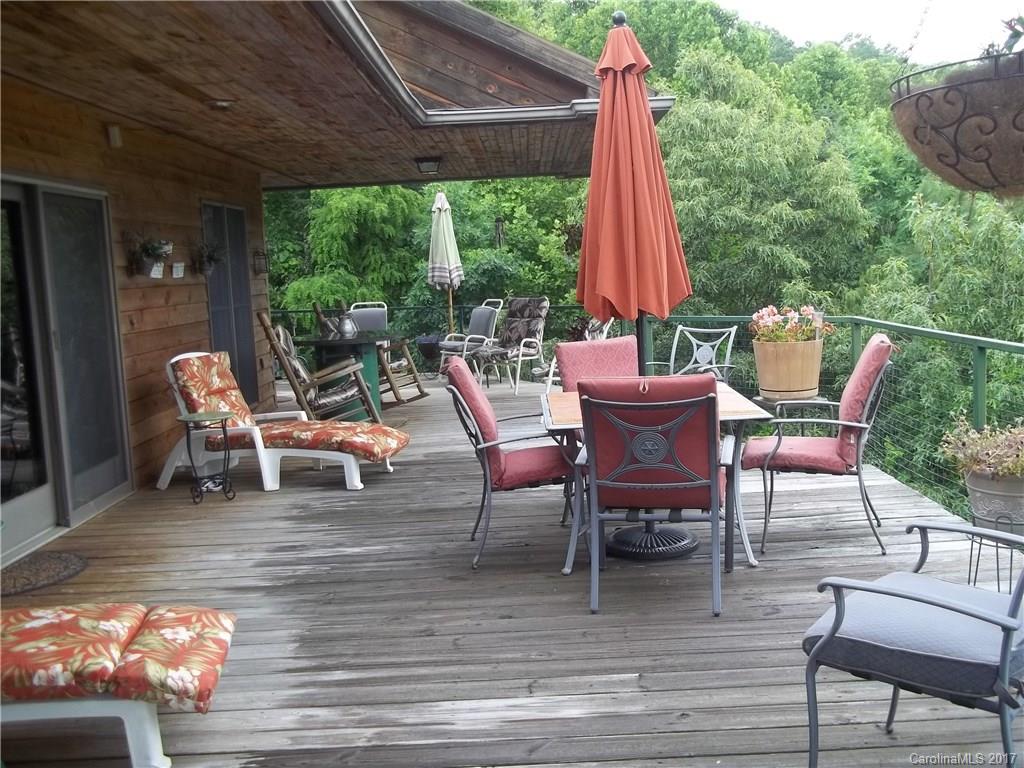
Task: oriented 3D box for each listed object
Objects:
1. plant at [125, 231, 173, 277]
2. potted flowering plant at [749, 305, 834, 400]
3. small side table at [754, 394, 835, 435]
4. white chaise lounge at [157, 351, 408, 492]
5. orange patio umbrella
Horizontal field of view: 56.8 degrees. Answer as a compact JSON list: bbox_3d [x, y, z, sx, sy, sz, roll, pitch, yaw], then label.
[{"bbox_3d":[-2.590,-0.933,6.765,0.240,0.310,0.330,-2,7,1],"label":"plant"},{"bbox_3d":[1.918,-0.211,6.524,0.560,0.650,0.540,-2,7,1],"label":"potted flowering plant"},{"bbox_3d":[1.935,0.339,6.554,0.520,0.470,0.500,-2,7,1],"label":"small side table"},{"bbox_3d":[-1.625,0.231,6.752,1.633,0.927,0.671,-1,7,11],"label":"white chaise lounge"},{"bbox_3d":[0.604,-0.544,4.690,0.560,2.498,0.540,-4,7,1],"label":"orange patio umbrella"}]

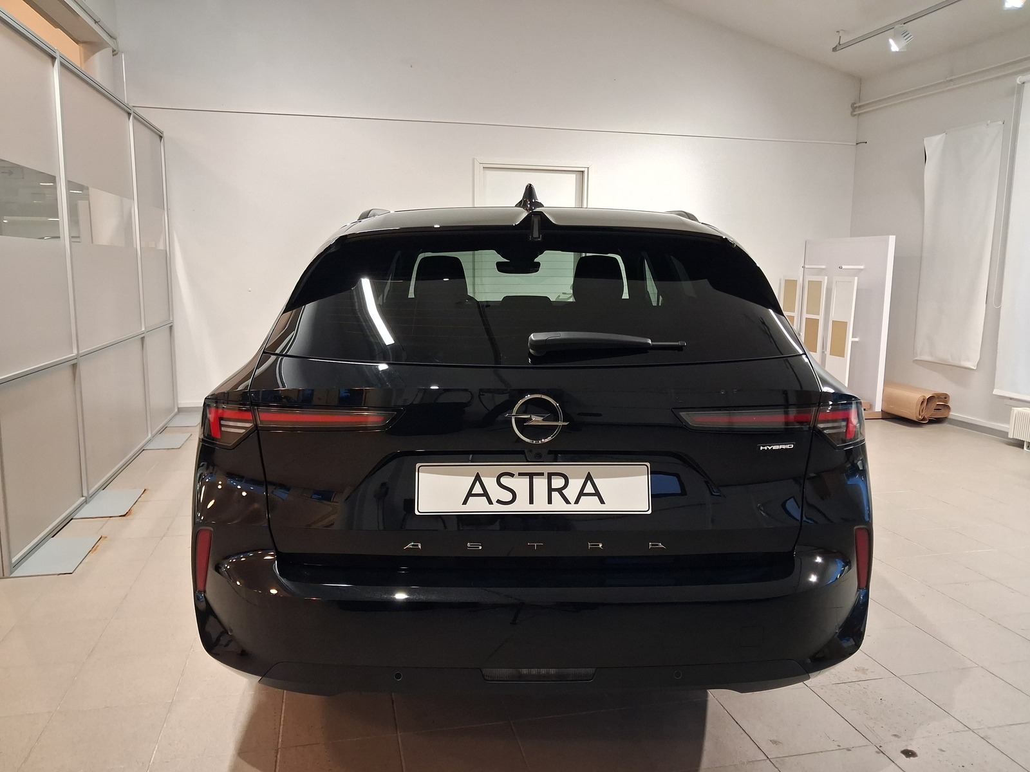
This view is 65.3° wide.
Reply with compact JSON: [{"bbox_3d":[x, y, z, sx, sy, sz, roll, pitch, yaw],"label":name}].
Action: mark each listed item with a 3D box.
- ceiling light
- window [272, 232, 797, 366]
[{"bbox_3d":[2.838,-2.572,5.915,0.160,0.180,0.115,3,9,14],"label":"ceiling light"},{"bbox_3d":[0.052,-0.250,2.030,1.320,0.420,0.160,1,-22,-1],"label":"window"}]

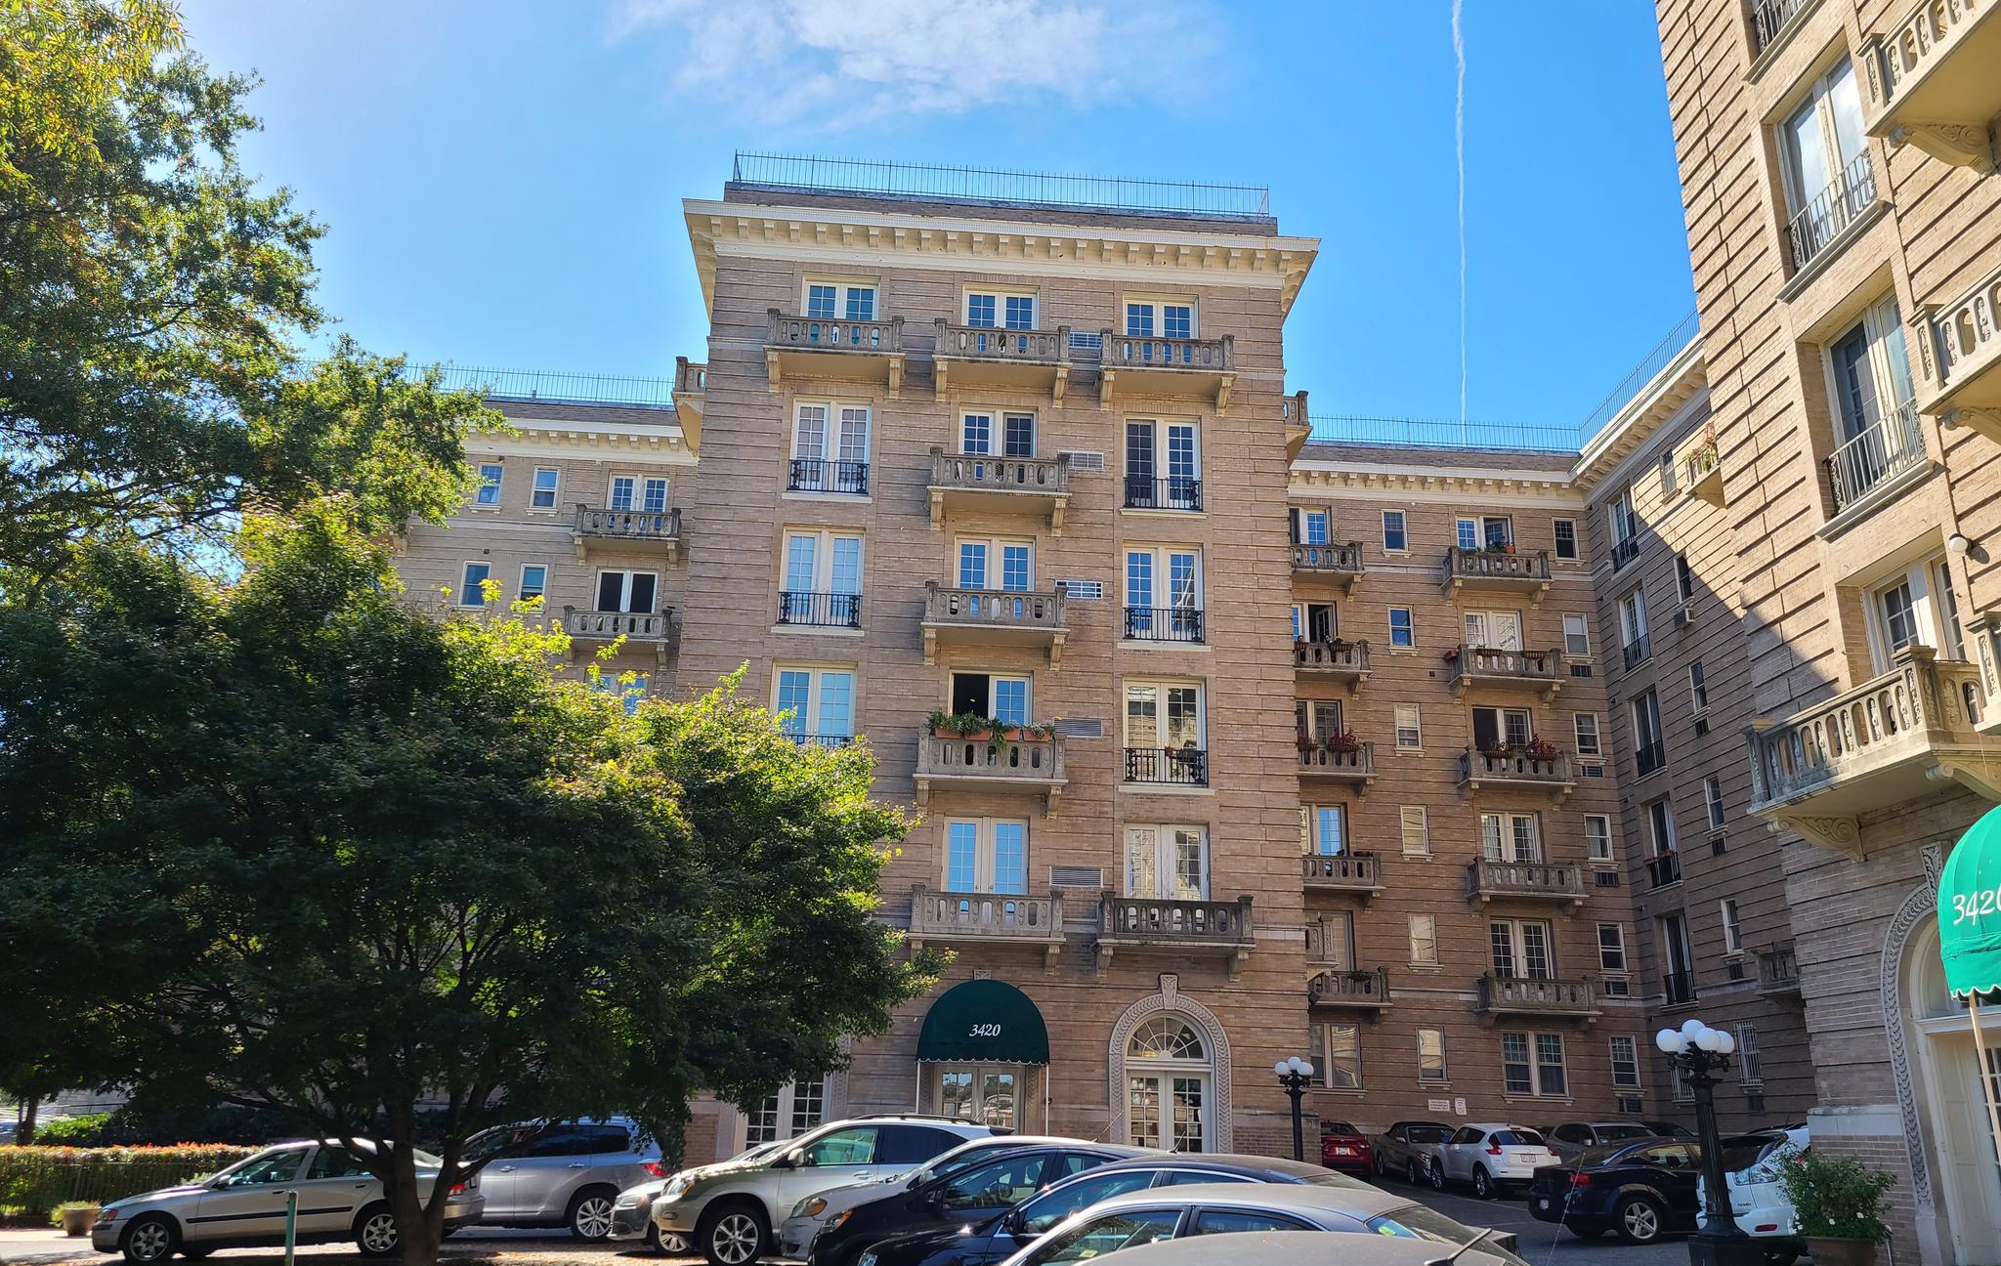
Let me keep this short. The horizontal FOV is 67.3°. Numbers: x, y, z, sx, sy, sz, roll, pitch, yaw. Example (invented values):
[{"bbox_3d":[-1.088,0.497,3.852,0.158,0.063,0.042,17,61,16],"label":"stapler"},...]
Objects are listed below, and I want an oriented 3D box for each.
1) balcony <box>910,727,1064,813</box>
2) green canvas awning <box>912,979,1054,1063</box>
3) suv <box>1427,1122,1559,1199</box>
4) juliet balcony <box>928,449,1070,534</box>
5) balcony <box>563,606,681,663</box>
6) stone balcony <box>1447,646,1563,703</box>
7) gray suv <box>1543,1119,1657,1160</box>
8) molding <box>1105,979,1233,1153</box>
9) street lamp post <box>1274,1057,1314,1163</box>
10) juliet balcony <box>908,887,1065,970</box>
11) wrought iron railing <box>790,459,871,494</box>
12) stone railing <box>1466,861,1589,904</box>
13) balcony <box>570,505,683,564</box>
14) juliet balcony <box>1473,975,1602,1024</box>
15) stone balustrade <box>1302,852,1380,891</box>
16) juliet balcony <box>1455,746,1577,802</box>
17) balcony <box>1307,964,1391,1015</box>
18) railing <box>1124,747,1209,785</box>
[{"bbox_3d":[-0.216,2.945,31.281,3.170,1.560,1.040,3,-18,-3],"label":"balcony"},{"bbox_3d":[-0.354,7.505,29.017,2.480,1.600,1.800,2,-19,-4],"label":"green canvas awning"},{"bbox_3d":[11.274,12.058,34.434,1.765,1.570,4.125,3,-19,-5],"label":"suv"},{"bbox_3d":[-0.030,-3.123,33.309,3.170,1.560,1.040,3,-18,-3],"label":"juliet balcony"},{"bbox_3d":[-11.181,0.161,43.797,3.170,1.560,1.040,3,-18,-3],"label":"balcony"},{"bbox_3d":[15.286,1.335,45.377,3.170,1.560,1.040,3,-18,-3],"label":"stone balcony"},{"bbox_3d":[14.112,12.194,34.722,1.830,1.570,4.600,3,-19,-4],"label":"gray suv"},{"bbox_3d":[3.299,8.579,29.095,2.391,3.895,0.250,2,-18,-4],"label":"molding"},{"bbox_3d":[5.505,9.144,27.807,0.720,2.500,0.720,2,-19,-4],"label":"street lamp post"},{"bbox_3d":[-0.293,5.791,29.207,3.040,1.470,1.030,2,-18,-4],"label":"juliet balcony"},{"bbox_3d":[-3.699,-3.372,32.486,1.733,0.720,0.080,3,-19,-3],"label":"wrought iron railing"},{"bbox_3d":[14.699,6.990,42.064,3.064,1.020,1.060,3,-19,-3],"label":"stone railing"},{"bbox_3d":[-10.696,-2.725,43.389,3.040,1.440,1.060,3,-19,-3],"label":"balcony"},{"bbox_3d":[14.540,10.008,40.774,3.098,1.340,1.030,2,-18,-4],"label":"juliet balcony"},{"bbox_3d":[9.000,6.711,41.729,3.032,1.020,1.060,3,-19,-3],"label":"stone balustrade"},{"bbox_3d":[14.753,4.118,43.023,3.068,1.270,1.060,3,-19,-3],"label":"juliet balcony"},{"bbox_3d":[9.042,9.769,40.970,3.100,1.260,1.000,2,-19,-4],"label":"balcony"},{"bbox_3d":[3.433,2.767,31.032,1.770,0.735,0.080,2,-18,-4],"label":"railing"}]

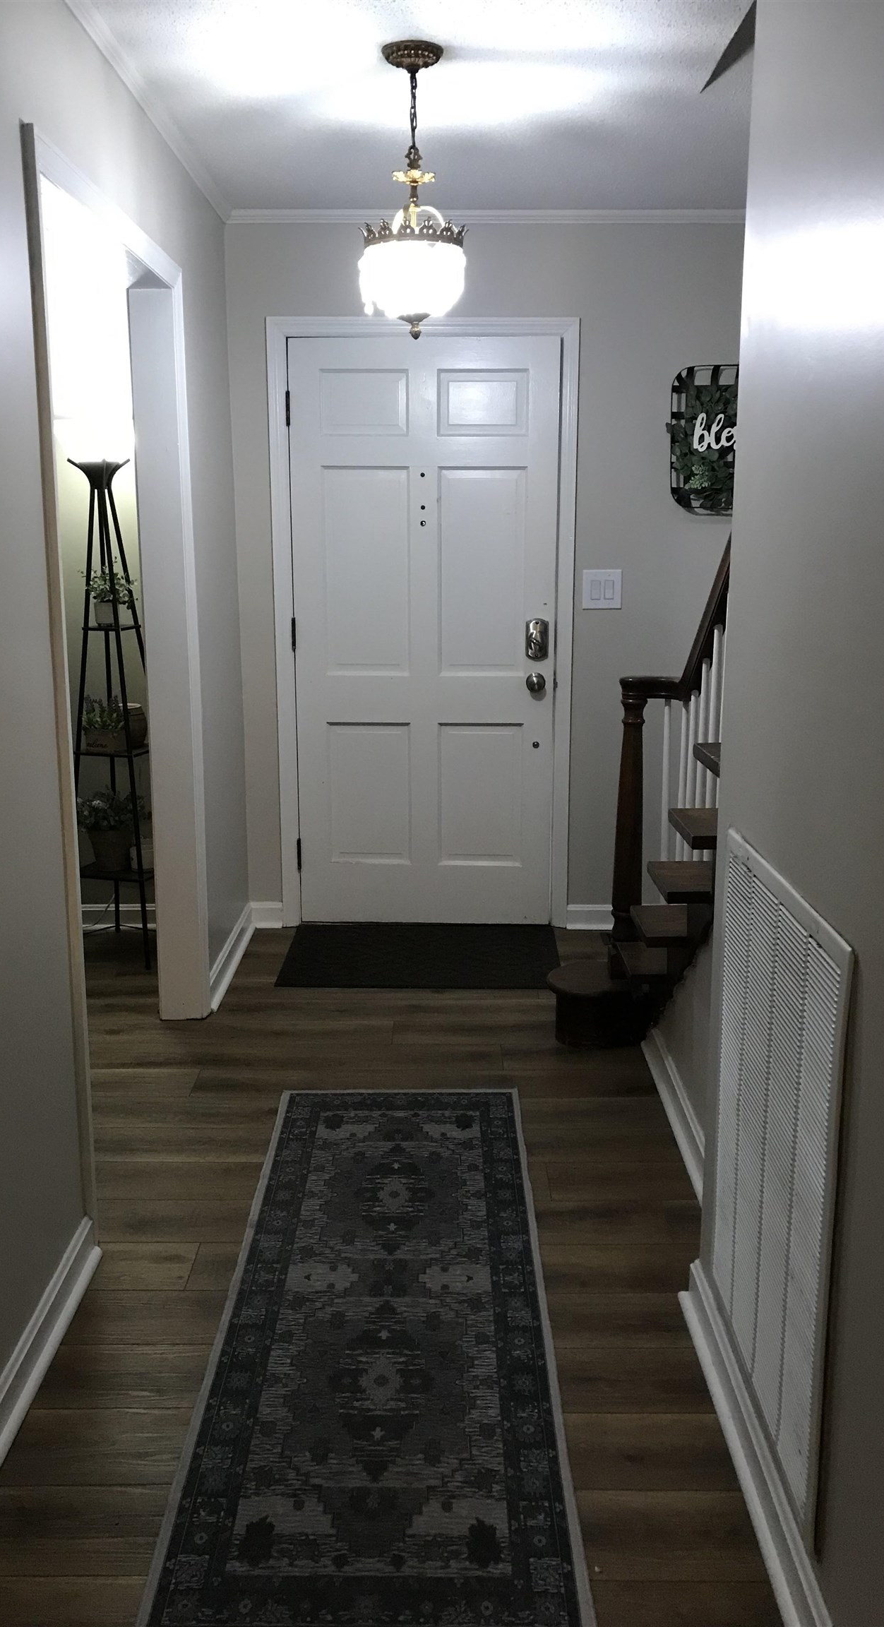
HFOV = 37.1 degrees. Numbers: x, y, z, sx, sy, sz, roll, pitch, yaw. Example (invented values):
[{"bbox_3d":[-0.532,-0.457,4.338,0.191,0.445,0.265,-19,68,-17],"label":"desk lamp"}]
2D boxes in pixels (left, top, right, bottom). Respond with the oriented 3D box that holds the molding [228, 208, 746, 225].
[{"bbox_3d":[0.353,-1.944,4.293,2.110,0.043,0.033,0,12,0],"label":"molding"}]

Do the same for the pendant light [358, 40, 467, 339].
[{"bbox_3d":[-0.064,-1.367,2.920,0.242,0.597,0.242,0,12,0],"label":"pendant light"}]

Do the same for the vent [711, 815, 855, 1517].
[{"bbox_3d":[0.472,0.490,1.902,0.018,0.803,0.660,0,12,0],"label":"vent"}]

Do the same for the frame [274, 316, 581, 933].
[{"bbox_3d":[-0.061,-0.622,4.620,1.041,2.105,0.102,0,12,0],"label":"frame"}]

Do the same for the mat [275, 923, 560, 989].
[{"bbox_3d":[-0.063,0.480,4.469,0.920,0.011,0.665,0,12,0],"label":"mat"}]

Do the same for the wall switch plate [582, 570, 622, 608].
[{"bbox_3d":[0.556,-0.775,4.552,0.136,0.132,0.010,0,12,0],"label":"wall switch plate"}]

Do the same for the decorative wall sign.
[{"bbox_3d":[1.006,-1.248,4.423,0.495,0.488,0.065,0,12,0],"label":"decorative wall sign"}]

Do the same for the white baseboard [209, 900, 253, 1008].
[{"bbox_3d":[-0.694,0.460,4.369,0.028,0.092,0.865,0,12,0],"label":"white baseboard"}]

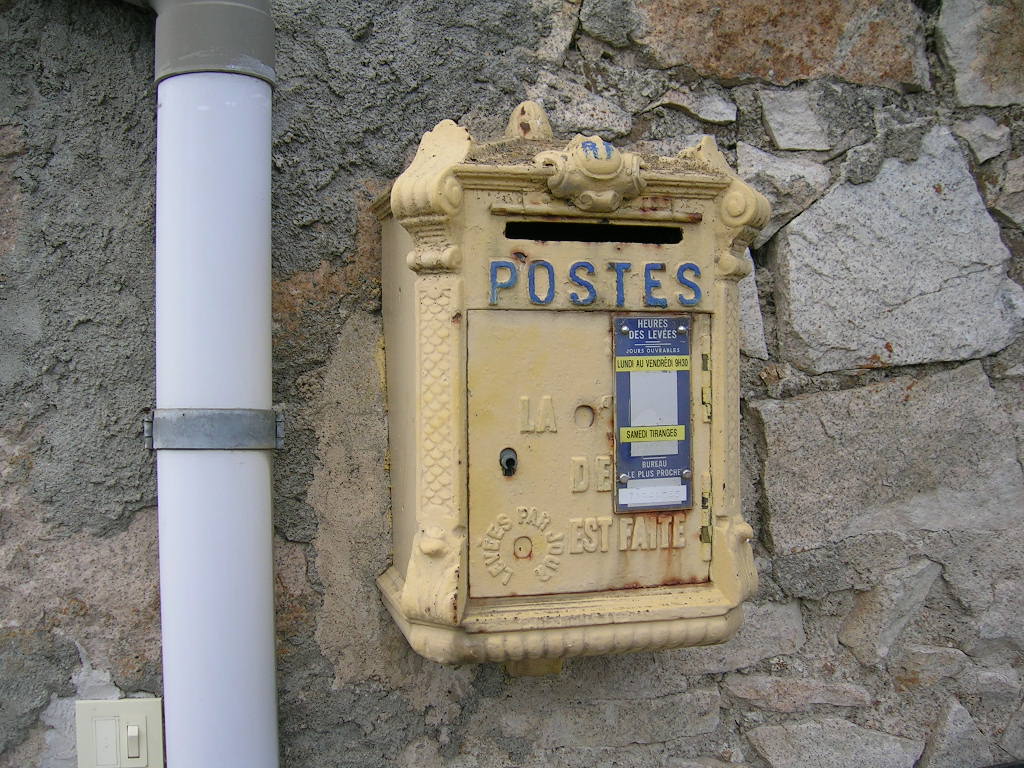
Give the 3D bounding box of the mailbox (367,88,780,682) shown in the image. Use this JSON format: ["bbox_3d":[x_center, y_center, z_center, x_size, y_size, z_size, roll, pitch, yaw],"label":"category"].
[{"bbox_3d":[0.057,0.001,0.995,0.360,0.590,0.222,0,1,-15],"label":"mailbox"}]

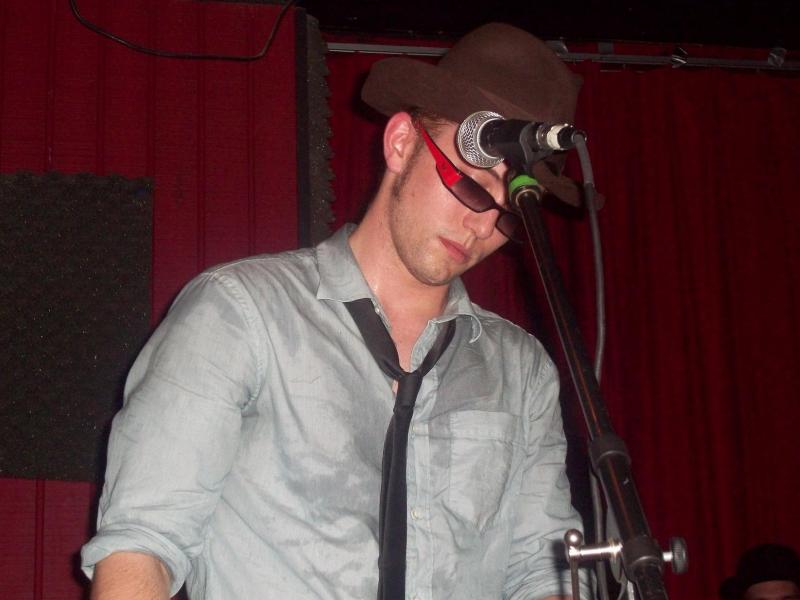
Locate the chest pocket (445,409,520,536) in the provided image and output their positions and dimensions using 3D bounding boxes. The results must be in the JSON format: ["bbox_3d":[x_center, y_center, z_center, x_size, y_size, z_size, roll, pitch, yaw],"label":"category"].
[{"bbox_3d":[0.087,0.180,1.890,0.100,0.130,0.025,7,-5,-40],"label":"chest pocket"}]

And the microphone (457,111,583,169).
[{"bbox_3d":[0.100,-0.140,1.525,0.051,0.051,0.180,4,2,-21],"label":"microphone"}]

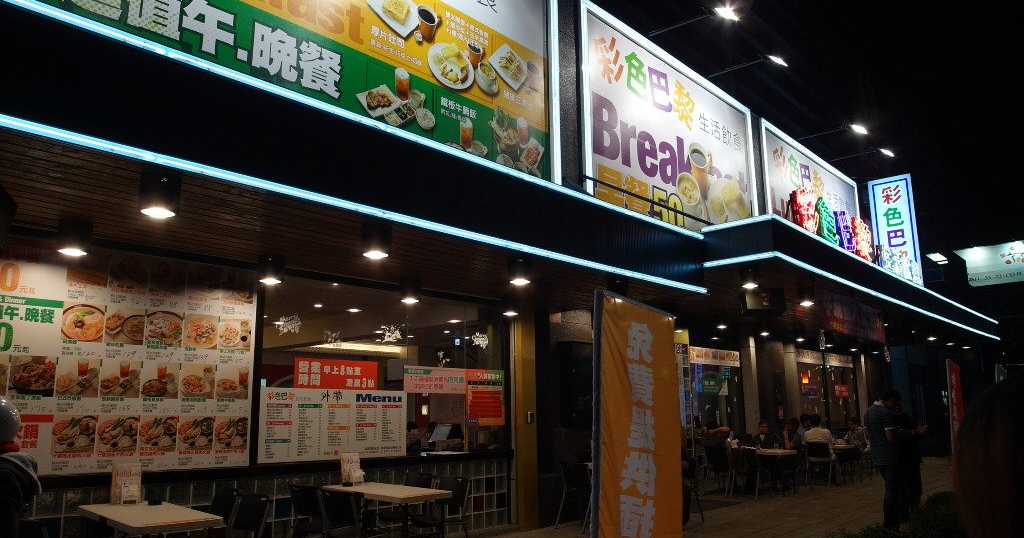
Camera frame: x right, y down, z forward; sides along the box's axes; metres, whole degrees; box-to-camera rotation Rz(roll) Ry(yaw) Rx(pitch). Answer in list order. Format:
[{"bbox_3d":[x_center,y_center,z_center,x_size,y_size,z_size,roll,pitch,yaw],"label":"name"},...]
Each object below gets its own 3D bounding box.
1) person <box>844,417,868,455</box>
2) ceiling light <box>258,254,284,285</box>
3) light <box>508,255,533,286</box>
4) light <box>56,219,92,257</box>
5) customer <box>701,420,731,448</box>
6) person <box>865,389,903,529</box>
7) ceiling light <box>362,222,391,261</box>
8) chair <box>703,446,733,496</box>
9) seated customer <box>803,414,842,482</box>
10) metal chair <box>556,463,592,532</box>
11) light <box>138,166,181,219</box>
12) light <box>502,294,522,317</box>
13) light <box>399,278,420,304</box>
[{"bbox_3d":[7.141,3.755,14.703,0.700,1.260,0.520,3,-12,-17],"label":"person"},{"bbox_3d":[-2.275,0.001,6.720,0.235,0.245,0.235,-11,-16,42],"label":"ceiling light"},{"bbox_3d":[0.083,0.001,6.848,0.235,0.245,0.235,-1,-12,0],"label":"light"},{"bbox_3d":[-3.380,-0.245,5.483,0.230,0.245,0.230,-11,-16,42],"label":"light"},{"bbox_3d":[3.596,3.340,12.512,0.560,1.250,0.780,-10,-15,39],"label":"customer"},{"bbox_3d":[4.751,2.413,9.112,0.420,1.730,0.500,8,-15,-37],"label":"person"},{"bbox_3d":[-1.082,-0.236,5.638,0.230,0.245,0.230,-1,-12,0],"label":"ceiling light"},{"bbox_3d":[3.783,3.681,12.890,0.480,0.810,0.560,-12,-16,43],"label":"chair"},{"bbox_3d":[6.154,3.594,14.001,0.570,1.310,0.780,-9,-14,34],"label":"seated customer"},{"bbox_3d":[0.941,2.952,9.240,0.560,0.810,0.500,9,-15,-38],"label":"metal chair"},{"bbox_3d":[-2.204,-0.477,4.424,0.230,0.245,0.230,-11,-16,42],"label":"light"},{"bbox_3d":[0.002,0.478,9.130,0.235,0.245,0.235,-1,-12,0],"label":"light"},{"bbox_3d":[-1.133,0.233,7.887,0.230,0.245,0.230,-1,-12,0],"label":"light"}]

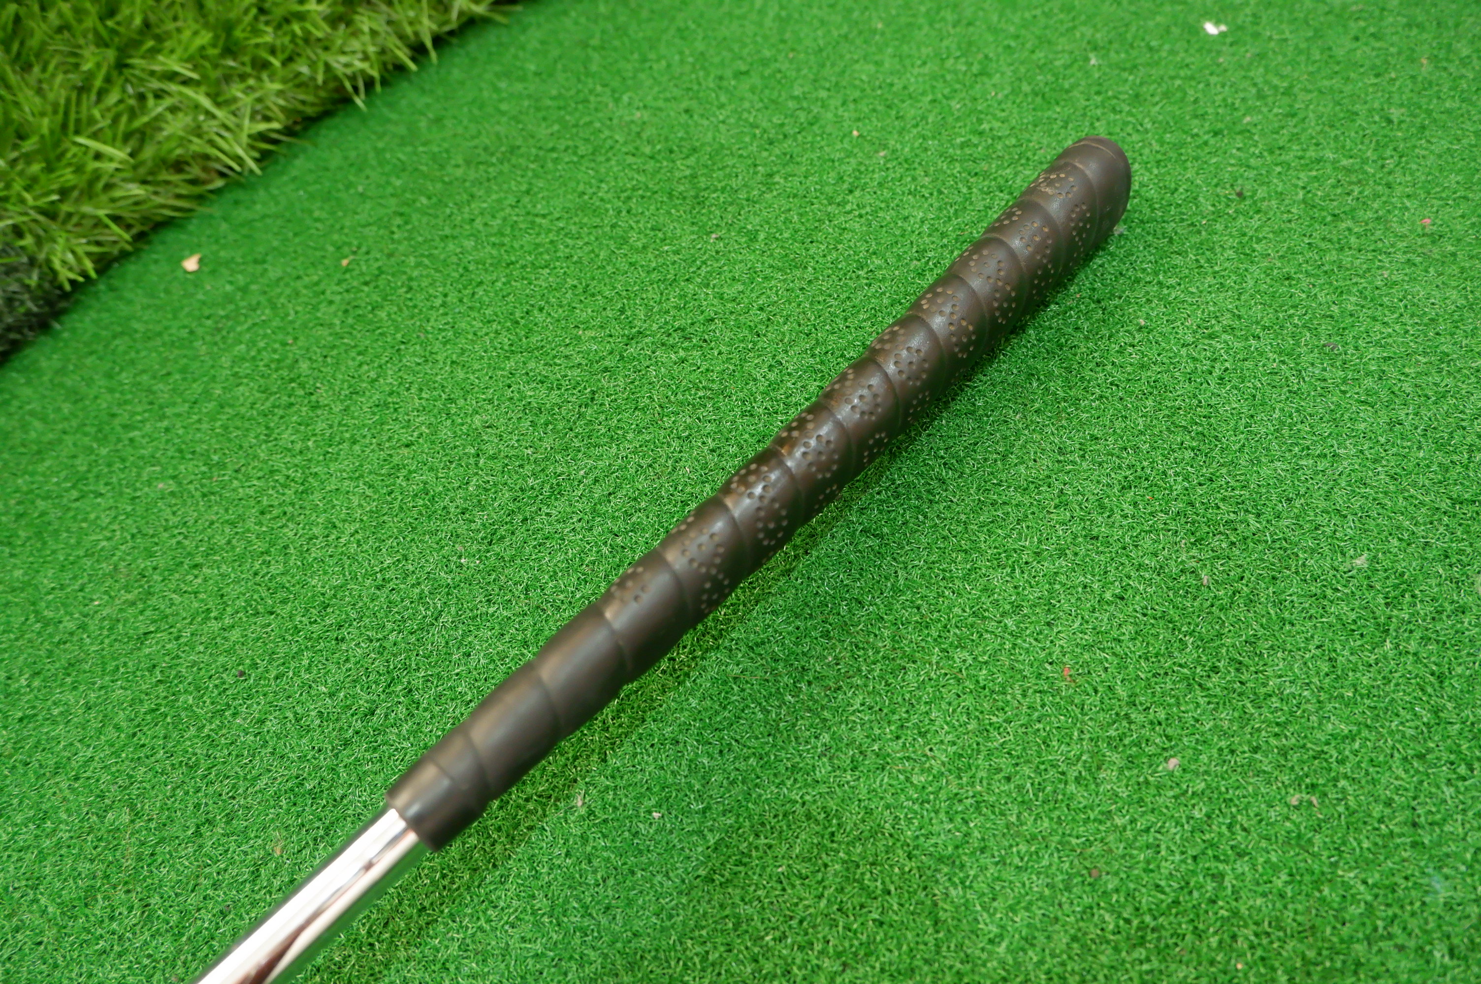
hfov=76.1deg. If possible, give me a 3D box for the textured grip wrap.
[{"bbox_3d":[0.021,-0.012,0.255,0.027,0.027,0.270,37,69,29],"label":"textured grip wrap"}]

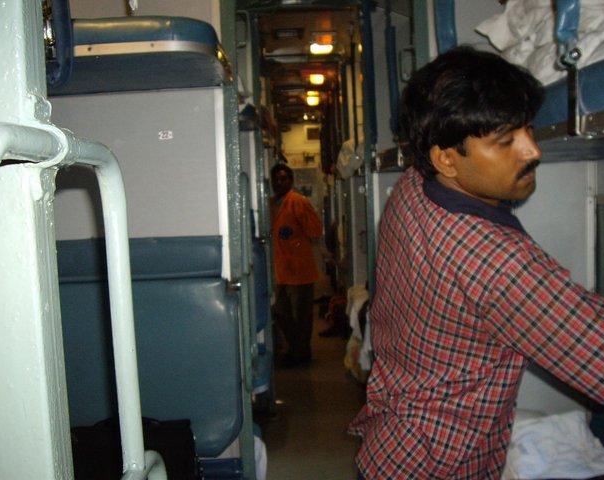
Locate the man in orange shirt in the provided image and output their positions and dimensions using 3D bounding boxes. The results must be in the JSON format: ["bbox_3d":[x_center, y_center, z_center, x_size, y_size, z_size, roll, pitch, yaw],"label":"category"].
[{"bbox_3d":[-0.051,0.205,5.947,0.500,1.680,0.340,2,7,42],"label":"man in orange shirt"}]

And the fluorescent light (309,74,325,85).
[{"bbox_3d":[0.145,-1.584,6.934,0.160,0.070,0.380,-2,5,0],"label":"fluorescent light"}]

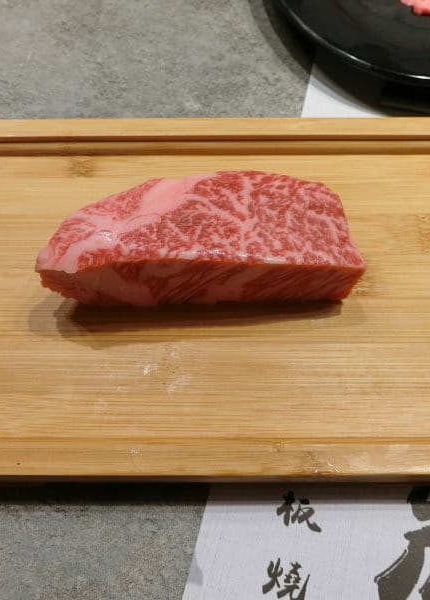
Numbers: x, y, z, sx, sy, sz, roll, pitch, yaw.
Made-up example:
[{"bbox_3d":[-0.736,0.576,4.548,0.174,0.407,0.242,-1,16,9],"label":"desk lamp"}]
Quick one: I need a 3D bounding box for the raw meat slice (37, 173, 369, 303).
[{"bbox_3d":[-0.006,-0.030,0.280,0.140,0.039,0.050,0,63,0],"label":"raw meat slice"}]

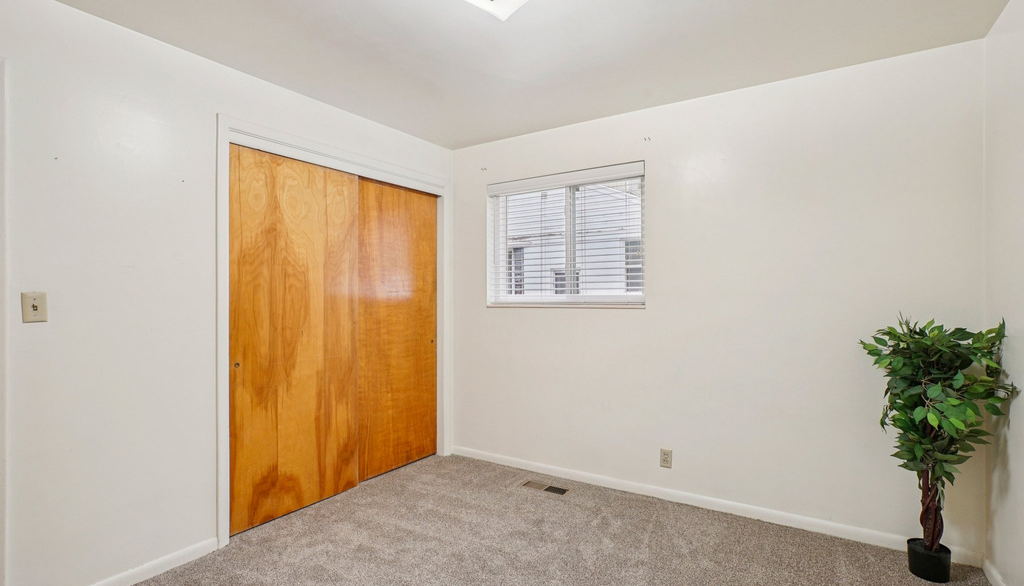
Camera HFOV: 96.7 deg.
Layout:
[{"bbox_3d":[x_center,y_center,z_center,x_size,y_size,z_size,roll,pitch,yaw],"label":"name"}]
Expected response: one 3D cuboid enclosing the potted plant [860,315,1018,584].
[{"bbox_3d":[1.875,0.690,2.042,0.480,1.160,0.450,0,0,32],"label":"potted plant"}]

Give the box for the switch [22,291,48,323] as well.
[{"bbox_3d":[-1.822,0.056,1.741,0.016,0.115,0.071,0,0,34],"label":"switch"}]

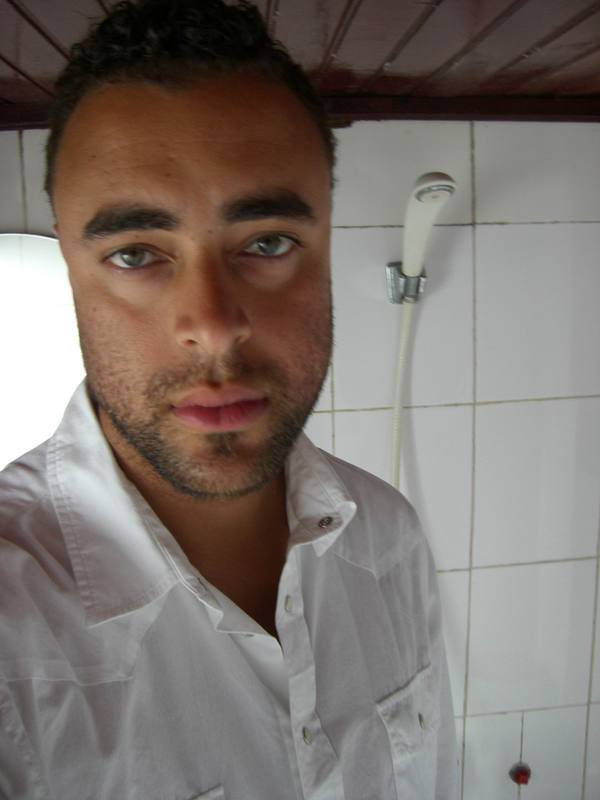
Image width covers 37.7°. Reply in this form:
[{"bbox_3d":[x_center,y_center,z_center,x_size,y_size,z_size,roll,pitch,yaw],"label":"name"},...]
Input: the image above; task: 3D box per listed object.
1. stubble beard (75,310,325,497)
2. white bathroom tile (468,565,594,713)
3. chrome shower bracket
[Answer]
[{"bbox_3d":[-0.047,-0.002,0.443,0.132,0.091,0.083,-4,6,-7],"label":"stubble beard"},{"bbox_3d":[0.352,0.359,1.335,0.200,0.250,0.010,-3,12,-4],"label":"white bathroom tile"},{"bbox_3d":[0.142,-0.155,1.172,0.047,0.056,0.055,-3,12,-4],"label":"chrome shower bracket"}]

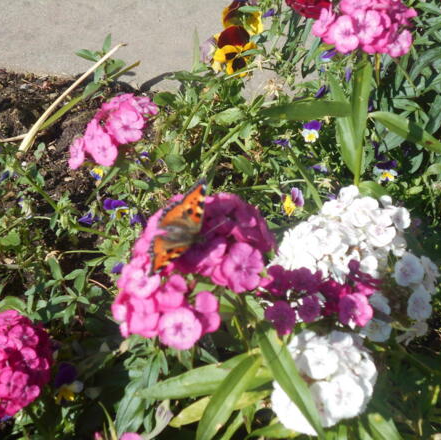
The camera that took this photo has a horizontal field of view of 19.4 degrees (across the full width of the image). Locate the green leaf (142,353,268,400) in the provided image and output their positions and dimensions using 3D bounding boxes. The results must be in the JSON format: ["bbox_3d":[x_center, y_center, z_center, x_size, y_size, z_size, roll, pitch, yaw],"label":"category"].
[{"bbox_3d":[-0.009,0.087,0.728,0.074,0.011,0.019,-15,61,-12],"label":"green leaf"}]

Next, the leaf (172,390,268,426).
[{"bbox_3d":[-0.001,0.098,0.670,0.053,0.007,0.014,-20,48,-18],"label":"leaf"}]

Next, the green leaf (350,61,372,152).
[{"bbox_3d":[0.106,-0.084,0.968,0.016,0.075,0.010,1,28,0],"label":"green leaf"}]

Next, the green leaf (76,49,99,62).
[{"bbox_3d":[-0.102,-0.125,0.980,0.018,0.005,0.009,22,47,23],"label":"green leaf"}]

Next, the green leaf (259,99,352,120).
[{"bbox_3d":[0.065,-0.083,0.975,0.070,0.009,0.016,-3,62,-8],"label":"green leaf"}]

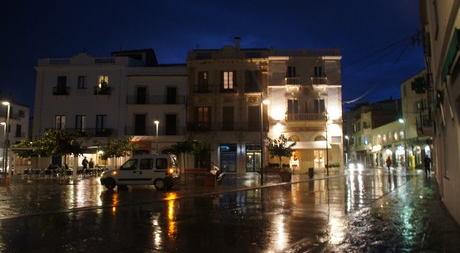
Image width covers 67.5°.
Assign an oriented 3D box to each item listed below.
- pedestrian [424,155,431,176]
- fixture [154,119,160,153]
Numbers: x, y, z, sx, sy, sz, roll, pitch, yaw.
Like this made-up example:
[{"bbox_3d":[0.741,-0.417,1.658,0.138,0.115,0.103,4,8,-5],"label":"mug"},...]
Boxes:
[{"bbox_3d":[15.525,3.149,27.031,0.550,1.730,0.400,-3,-6,31],"label":"pedestrian"},{"bbox_3d":[-6.657,1.906,31.451,0.400,4.950,0.600,-2,-5,17],"label":"fixture"}]

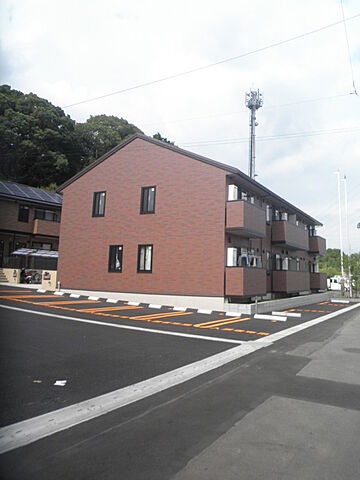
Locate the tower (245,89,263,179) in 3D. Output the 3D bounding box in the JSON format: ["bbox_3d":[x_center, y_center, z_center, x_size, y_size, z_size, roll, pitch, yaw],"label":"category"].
[{"bbox_3d":[14.631,-11.098,71.776,3.580,40.000,3.580,-2,-7,32],"label":"tower"}]

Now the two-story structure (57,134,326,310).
[{"bbox_3d":[2.656,-0.219,26.134,11.623,8.539,18.992,-2,-7,32],"label":"two-story structure"}]

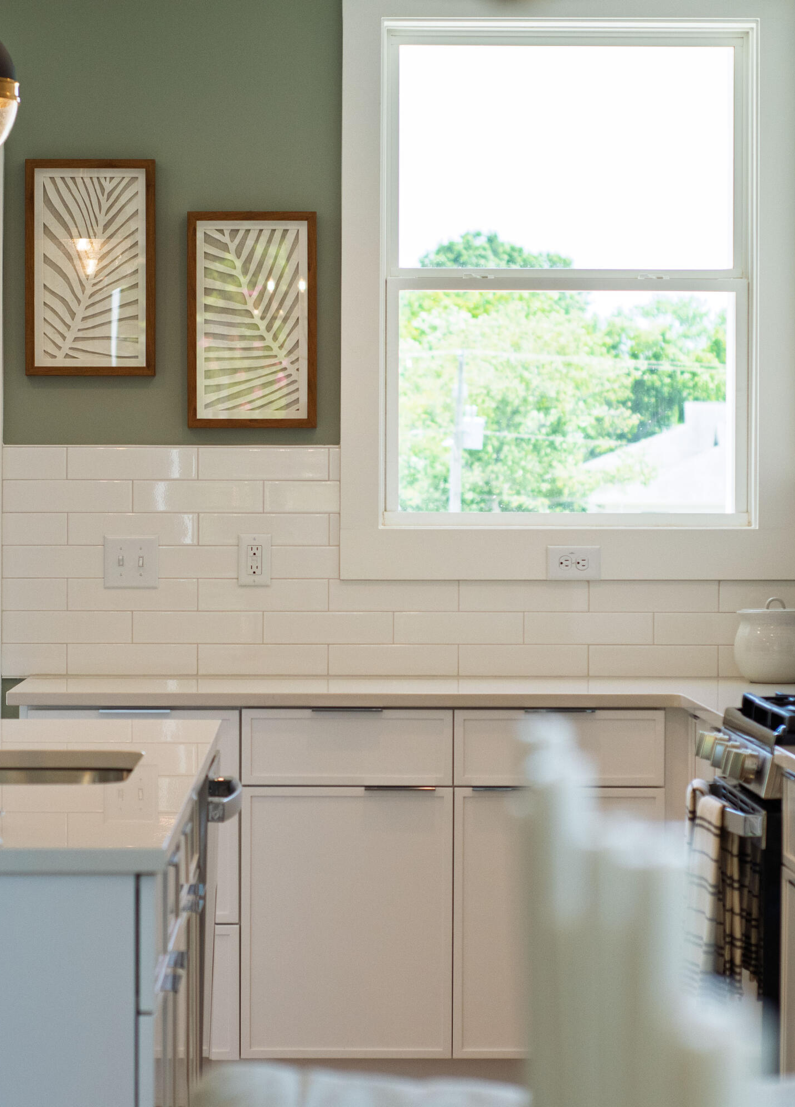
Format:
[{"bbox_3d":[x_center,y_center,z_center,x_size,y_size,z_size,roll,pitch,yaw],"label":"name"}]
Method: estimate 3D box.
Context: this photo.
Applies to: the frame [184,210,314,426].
[{"bbox_3d":[-0.338,-0.542,8.057,0.302,0.500,0.030,0,1,-1],"label":"frame"}]

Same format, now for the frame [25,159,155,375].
[{"bbox_3d":[-0.712,-0.663,8.046,0.301,0.501,0.030,0,1,-1],"label":"frame"}]

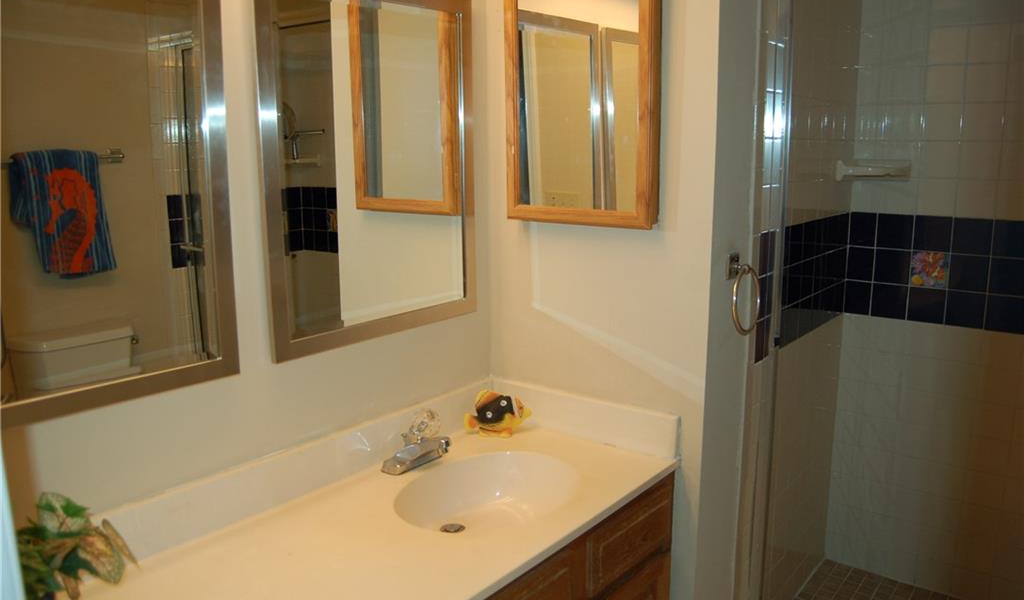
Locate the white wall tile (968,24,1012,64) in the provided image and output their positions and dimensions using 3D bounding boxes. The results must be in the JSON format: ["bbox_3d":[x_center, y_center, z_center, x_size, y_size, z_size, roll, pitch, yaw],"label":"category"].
[{"bbox_3d":[1.362,-0.728,2.187,0.108,0.108,0.010,8,15,39],"label":"white wall tile"}]

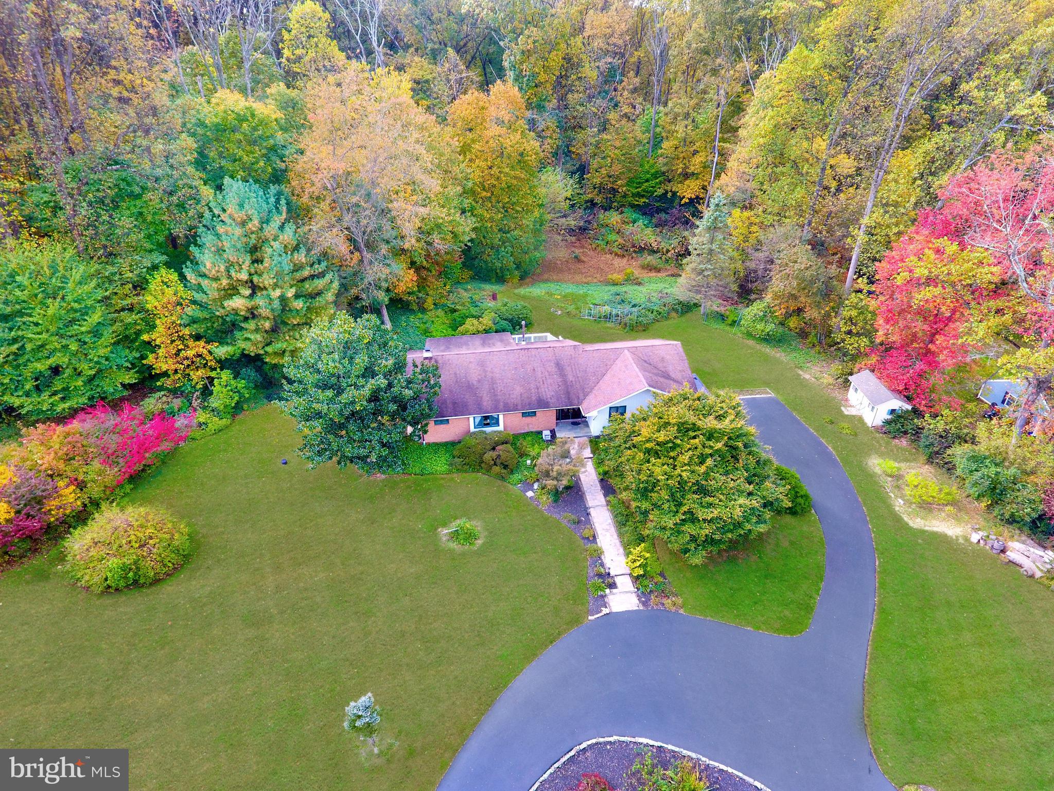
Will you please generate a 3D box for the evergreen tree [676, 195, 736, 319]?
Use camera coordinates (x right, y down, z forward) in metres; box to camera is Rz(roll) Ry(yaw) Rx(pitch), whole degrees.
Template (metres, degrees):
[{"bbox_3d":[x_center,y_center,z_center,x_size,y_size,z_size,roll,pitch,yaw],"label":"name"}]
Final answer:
[{"bbox_3d":[20.530,-15.900,70.260,6.400,14.390,6.400,-1,31,0],"label":"evergreen tree"}]

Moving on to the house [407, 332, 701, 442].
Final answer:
[{"bbox_3d":[1.678,-2.334,54.807,23.900,5.400,15.600,-5,31,-7],"label":"house"}]

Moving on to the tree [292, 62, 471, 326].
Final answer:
[{"bbox_3d":[-14.960,-19.570,64.260,17.720,26.940,17.720,-1,31,0],"label":"tree"}]

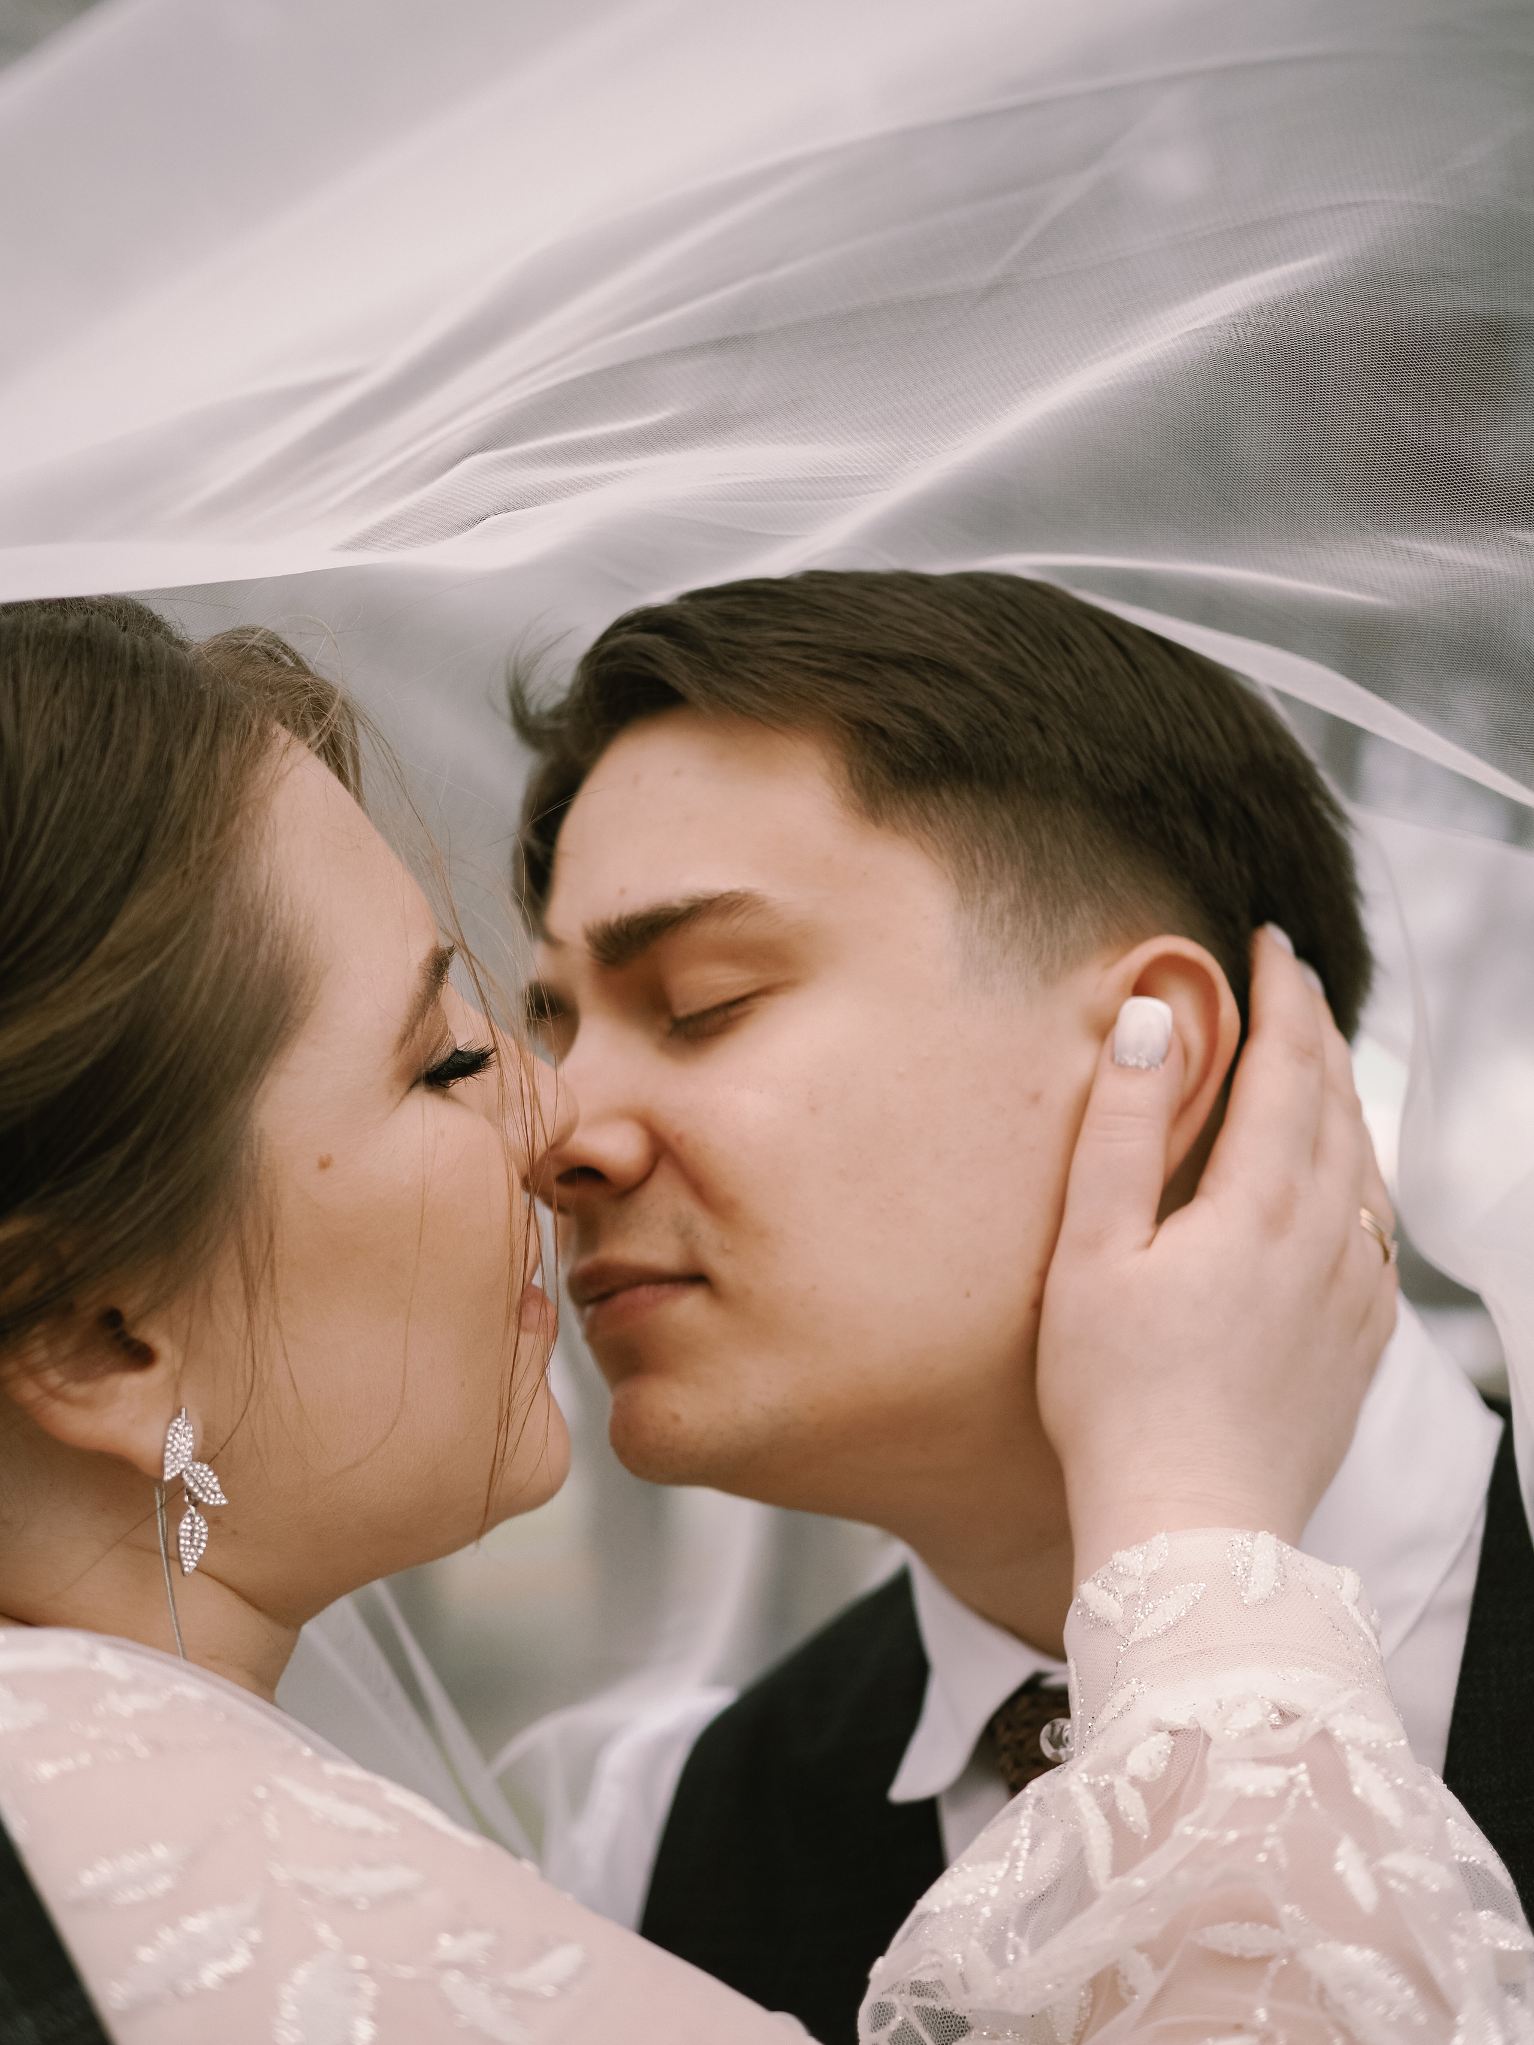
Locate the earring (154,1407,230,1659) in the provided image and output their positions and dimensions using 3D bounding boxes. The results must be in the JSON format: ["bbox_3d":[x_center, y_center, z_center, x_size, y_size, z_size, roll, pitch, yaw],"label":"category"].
[{"bbox_3d":[-0.122,0.108,0.625,0.015,0.055,0.010,0,0,-25],"label":"earring"}]

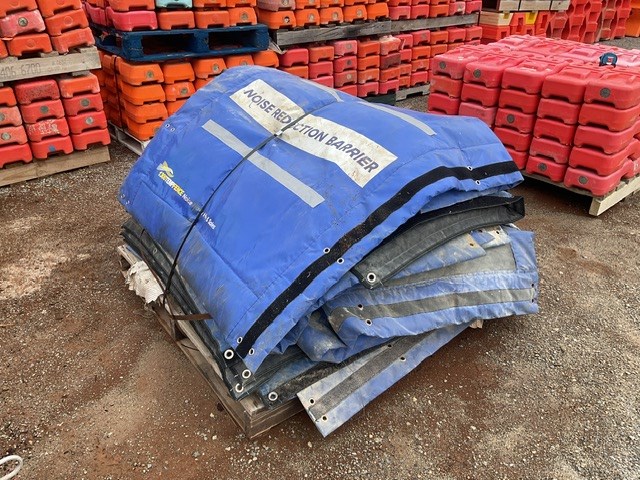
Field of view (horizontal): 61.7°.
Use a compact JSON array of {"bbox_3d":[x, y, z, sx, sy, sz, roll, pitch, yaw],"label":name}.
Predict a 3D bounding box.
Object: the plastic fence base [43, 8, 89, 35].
[{"bbox_3d":[-1.676,-1.397,3.329,0.229,0.124,0.580,-26,39,-37],"label":"plastic fence base"}]

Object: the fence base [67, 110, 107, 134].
[{"bbox_3d":[-1.640,-0.868,3.604,0.229,0.124,0.580,-20,36,-31],"label":"fence base"}]

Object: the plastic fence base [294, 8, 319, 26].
[{"bbox_3d":[-0.251,-1.868,4.419,0.232,0.127,0.580,-18,35,-29],"label":"plastic fence base"}]

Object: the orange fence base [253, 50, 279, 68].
[{"bbox_3d":[-0.599,-1.507,4.344,0.238,0.124,0.600,-21,35,-33],"label":"orange fence base"}]

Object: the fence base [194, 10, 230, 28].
[{"bbox_3d":[-0.942,-1.748,4.168,0.238,0.124,0.600,-16,33,-27],"label":"fence base"}]

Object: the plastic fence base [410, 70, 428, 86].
[{"bbox_3d":[0.776,-1.662,5.336,0.238,0.124,0.600,-20,35,-31],"label":"plastic fence base"}]

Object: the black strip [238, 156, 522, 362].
[{"bbox_3d":[0.207,0.005,1.637,1.018,0.426,0.150,-16,32,-27],"label":"black strip"}]

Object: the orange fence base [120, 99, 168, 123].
[{"bbox_3d":[-1.323,-1.005,3.886,0.232,0.127,0.580,-19,35,-30],"label":"orange fence base"}]

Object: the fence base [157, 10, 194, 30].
[{"bbox_3d":[-1.069,-1.520,3.609,0.230,0.120,0.580,-17,33,-29],"label":"fence base"}]

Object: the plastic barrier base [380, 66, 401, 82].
[{"bbox_3d":[0.409,-1.493,4.660,0.230,0.120,0.580,-19,33,-31],"label":"plastic barrier base"}]

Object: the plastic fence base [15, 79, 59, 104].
[{"bbox_3d":[-1.903,-1.015,3.454,0.238,0.124,0.600,-22,36,-34],"label":"plastic fence base"}]

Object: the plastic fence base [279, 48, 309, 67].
[{"bbox_3d":[-0.349,-1.421,4.079,0.230,0.120,0.580,-19,33,-31],"label":"plastic fence base"}]

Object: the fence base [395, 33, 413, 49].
[{"bbox_3d":[0.562,-1.863,4.909,0.229,0.124,0.580,-20,36,-31],"label":"fence base"}]

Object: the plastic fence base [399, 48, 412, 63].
[{"bbox_3d":[0.534,-1.691,4.807,0.230,0.120,0.580,-21,34,-33],"label":"plastic fence base"}]

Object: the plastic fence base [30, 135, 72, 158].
[{"bbox_3d":[-1.900,-0.710,3.626,0.238,0.124,0.600,-22,36,-34],"label":"plastic fence base"}]

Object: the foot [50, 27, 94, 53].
[{"bbox_3d":[-1.671,-1.309,3.384,0.229,0.124,0.580,-26,39,-37],"label":"foot"}]

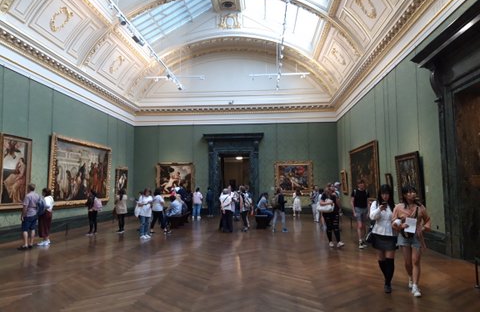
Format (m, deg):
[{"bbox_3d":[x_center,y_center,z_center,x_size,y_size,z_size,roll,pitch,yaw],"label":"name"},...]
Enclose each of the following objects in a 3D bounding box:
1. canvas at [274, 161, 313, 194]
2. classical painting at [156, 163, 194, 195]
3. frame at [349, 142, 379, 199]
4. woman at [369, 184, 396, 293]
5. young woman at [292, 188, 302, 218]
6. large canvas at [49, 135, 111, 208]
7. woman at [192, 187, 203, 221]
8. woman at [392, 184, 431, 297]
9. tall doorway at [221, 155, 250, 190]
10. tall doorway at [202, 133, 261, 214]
[{"bbox_3d":[3.206,1.335,21.494,2.193,2.046,0.129,-1,-5,4],"label":"canvas"},{"bbox_3d":[-3.935,1.490,22.025,2.302,2.095,0.129,-1,-5,4],"label":"classical painting"},{"bbox_3d":[5.367,0.696,15.649,0.129,2.198,4.455,-1,-5,4],"label":"frame"},{"bbox_3d":[2.353,1.313,5.866,0.495,1.693,0.416,-2,-5,16],"label":"woman"},{"bbox_3d":[3.218,2.584,19.961,0.475,1.584,0.356,-1,-5,4],"label":"young woman"},{"bbox_3d":[-6.951,0.716,16.179,0.178,2.752,5.178,-1,-5,4],"label":"large canvas"},{"bbox_3d":[-2.316,2.583,19.785,0.515,1.673,0.356,0,-5,-4],"label":"woman"},{"bbox_3d":[2.745,1.297,5.738,0.574,1.693,0.475,-2,-5,11],"label":"woman"},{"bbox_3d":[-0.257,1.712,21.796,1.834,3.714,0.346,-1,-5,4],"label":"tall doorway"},{"bbox_3d":[-0.346,1.115,21.655,3.652,4.879,0.495,-1,-5,4],"label":"tall doorway"}]

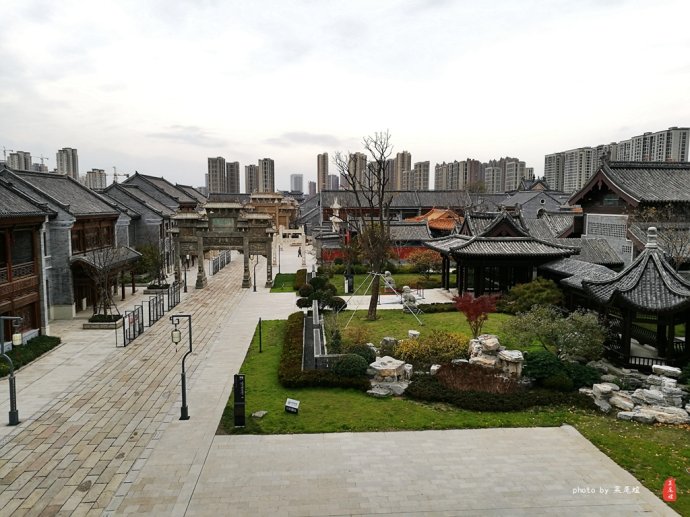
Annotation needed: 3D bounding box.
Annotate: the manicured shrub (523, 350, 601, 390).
[{"bbox_3d":[10.452,5.263,25.973,3.250,1.300,2.000,0,6,0],"label":"manicured shrub"}]

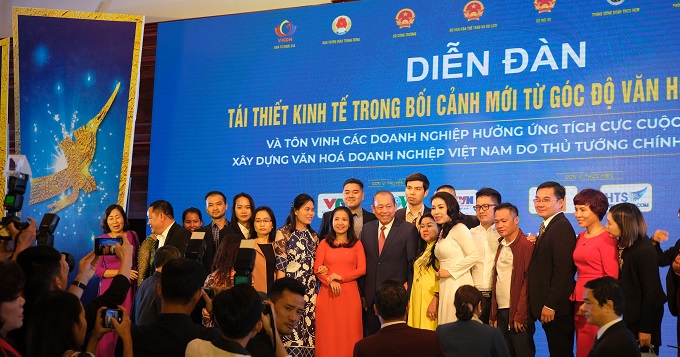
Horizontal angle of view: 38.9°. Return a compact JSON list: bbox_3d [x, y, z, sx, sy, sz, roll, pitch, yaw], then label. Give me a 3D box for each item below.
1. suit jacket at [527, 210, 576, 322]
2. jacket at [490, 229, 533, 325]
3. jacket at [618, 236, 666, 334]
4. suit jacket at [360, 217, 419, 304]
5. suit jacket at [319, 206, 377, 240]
[{"bbox_3d":[1.526,0.628,6.950,0.300,0.760,0.460,6,-9,-32],"label":"suit jacket"},{"bbox_3d":[1.290,0.725,7.200,0.280,0.710,0.430,9,-10,-44],"label":"jacket"},{"bbox_3d":[2.098,0.737,6.700,0.300,0.680,0.430,3,-8,-12],"label":"jacket"},{"bbox_3d":[0.395,0.685,7.850,0.520,0.730,0.300,-1,-8,17],"label":"suit jacket"},{"bbox_3d":[0.099,0.612,8.300,0.520,0.740,0.300,2,-7,0],"label":"suit jacket"}]

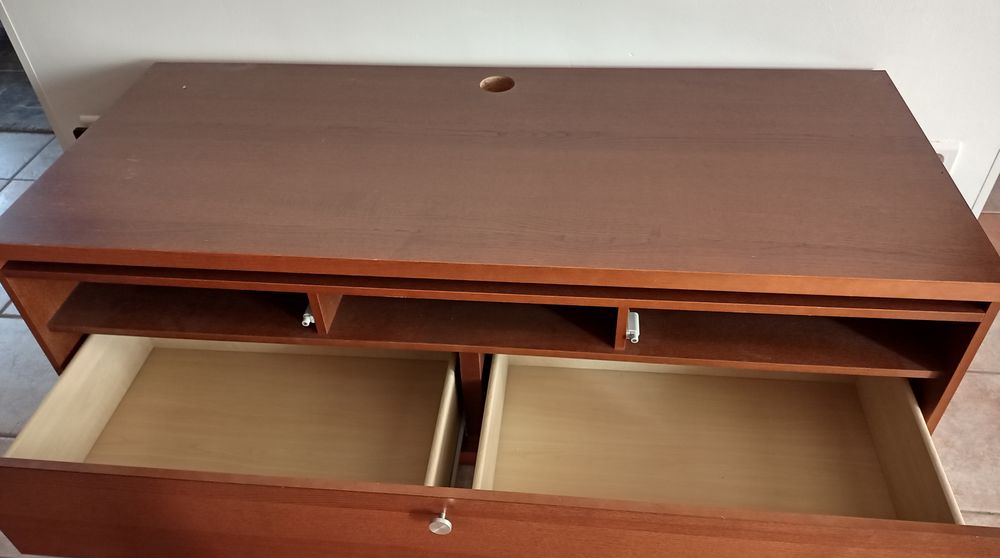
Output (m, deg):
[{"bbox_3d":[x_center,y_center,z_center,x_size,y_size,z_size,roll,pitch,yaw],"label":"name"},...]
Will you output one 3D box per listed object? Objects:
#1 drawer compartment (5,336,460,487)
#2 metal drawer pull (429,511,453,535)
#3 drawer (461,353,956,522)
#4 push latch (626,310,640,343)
[{"bbox_3d":[-0.414,0.242,1.370,0.679,0.170,0.457,2,41,6],"label":"drawer compartment"},{"bbox_3d":[-0.079,0.319,1.046,0.030,0.030,0.031,2,41,6],"label":"metal drawer pull"},{"bbox_3d":[0.320,0.272,1.294,0.682,0.170,0.457,2,41,6],"label":"drawer"},{"bbox_3d":[0.208,0.077,1.225,0.020,0.018,0.062,2,41,6],"label":"push latch"}]

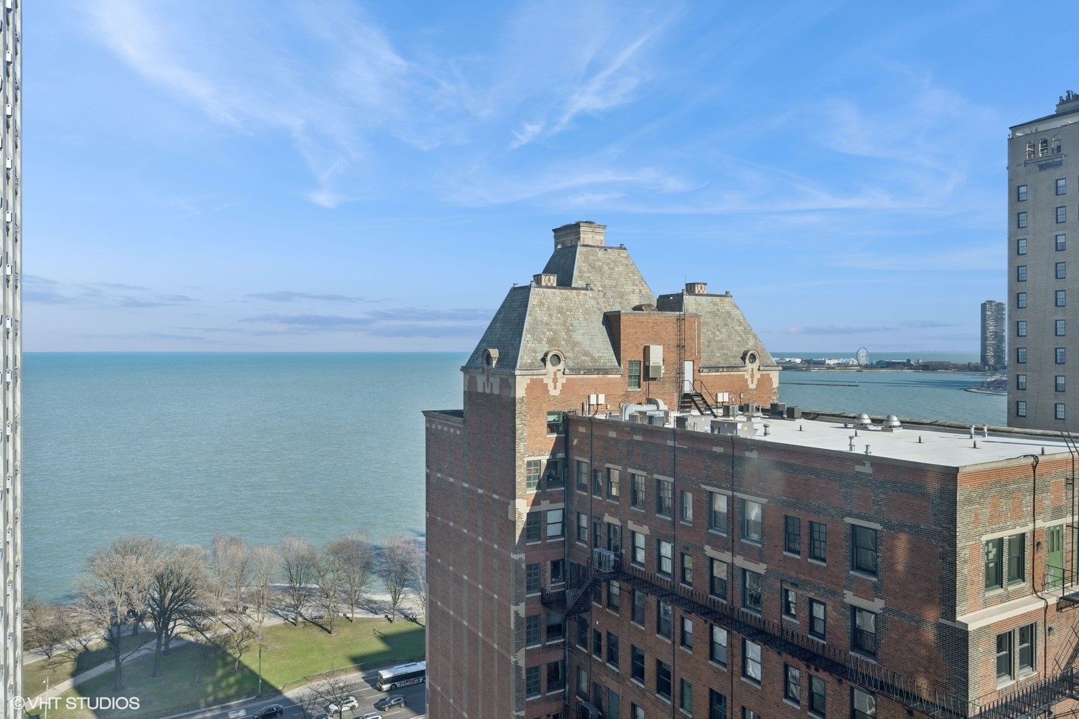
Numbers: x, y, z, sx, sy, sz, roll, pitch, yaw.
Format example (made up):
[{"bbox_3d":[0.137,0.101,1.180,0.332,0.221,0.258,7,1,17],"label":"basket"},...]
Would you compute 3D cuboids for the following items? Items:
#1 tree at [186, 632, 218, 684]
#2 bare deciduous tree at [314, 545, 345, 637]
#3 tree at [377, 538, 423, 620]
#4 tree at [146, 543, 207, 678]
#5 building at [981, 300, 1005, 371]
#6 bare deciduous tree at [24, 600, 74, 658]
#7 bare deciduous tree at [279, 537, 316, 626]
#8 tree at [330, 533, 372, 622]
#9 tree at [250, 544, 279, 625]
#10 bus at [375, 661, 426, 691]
[{"bbox_3d":[-62.545,55.397,138.706,6.091,9.389,5.908,0,1,0],"label":"tree"},{"bbox_3d":[-45.668,50.114,162.842,6.969,19.289,6.760,0,1,0],"label":"bare deciduous tree"},{"bbox_3d":[-30.054,46.608,159.049,9.026,18.500,9.026,0,1,0],"label":"tree"},{"bbox_3d":[-65.495,44.586,132.762,10.865,23.252,10.865,0,1,0],"label":"tree"},{"bbox_3d":[1301.953,-70.518,2150.000,62.000,197.000,60.000,0,1,31],"label":"building"},{"bbox_3d":[-92.093,50.691,140.835,9.223,10.825,9.223,0,1,0],"label":"bare deciduous tree"},{"bbox_3d":[-50.645,46.303,157.104,7.372,19.162,7.372,0,1,0],"label":"bare deciduous tree"},{"bbox_3d":[-39.693,46.249,159.045,8.505,19.218,8.505,0,1,0],"label":"tree"},{"bbox_3d":[-59.968,50.169,163.326,6.622,19.165,6.423,0,1,0],"label":"tree"},{"bbox_3d":[-23.776,58.535,139.163,12.200,3.100,2.570,0,1,-29],"label":"bus"}]

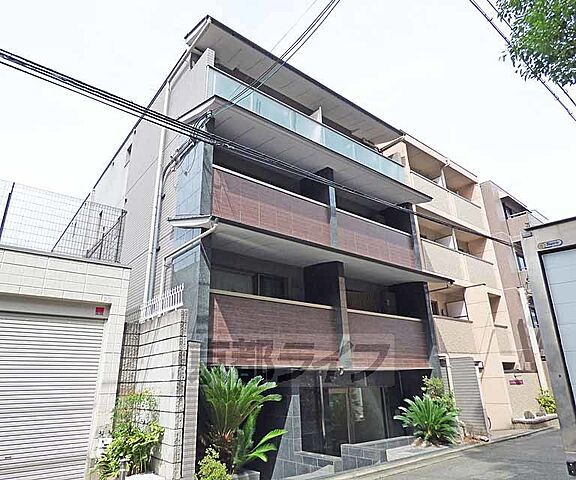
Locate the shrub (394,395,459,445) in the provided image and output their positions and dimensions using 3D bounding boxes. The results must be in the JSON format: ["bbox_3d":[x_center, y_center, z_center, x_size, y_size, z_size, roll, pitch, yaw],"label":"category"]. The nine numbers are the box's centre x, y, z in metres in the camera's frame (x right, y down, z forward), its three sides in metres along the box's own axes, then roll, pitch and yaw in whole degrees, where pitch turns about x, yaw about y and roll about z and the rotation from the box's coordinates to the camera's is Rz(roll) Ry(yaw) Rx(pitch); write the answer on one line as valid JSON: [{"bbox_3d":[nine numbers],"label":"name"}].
[{"bbox_3d":[3.409,4.414,8.500,1.400,1.050,1.350,14,-24,-35],"label":"shrub"}]

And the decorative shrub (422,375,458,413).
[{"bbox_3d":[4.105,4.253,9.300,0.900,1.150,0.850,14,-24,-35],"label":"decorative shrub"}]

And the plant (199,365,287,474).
[{"bbox_3d":[-0.737,2.908,5.614,1.250,1.500,1.200,14,-26,-36],"label":"plant"}]

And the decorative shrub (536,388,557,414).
[{"bbox_3d":[9.639,5.964,12.800,0.850,0.900,0.800,14,-24,-35],"label":"decorative shrub"}]

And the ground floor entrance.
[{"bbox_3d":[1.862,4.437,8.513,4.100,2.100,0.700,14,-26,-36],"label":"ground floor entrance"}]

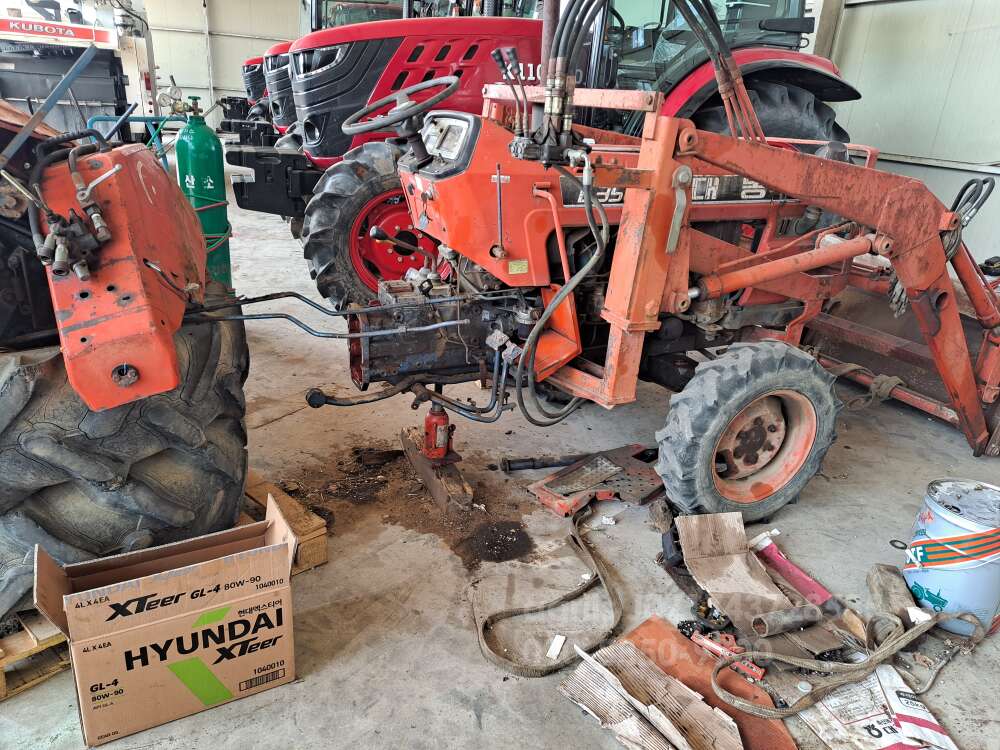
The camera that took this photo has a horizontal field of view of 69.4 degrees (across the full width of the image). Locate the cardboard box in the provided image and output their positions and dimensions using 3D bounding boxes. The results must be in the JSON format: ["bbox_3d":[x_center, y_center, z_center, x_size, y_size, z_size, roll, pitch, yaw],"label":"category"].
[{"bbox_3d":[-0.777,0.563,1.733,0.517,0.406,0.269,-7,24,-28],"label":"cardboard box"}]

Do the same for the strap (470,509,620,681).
[{"bbox_3d":[0.246,0.635,2.227,0.342,0.060,0.886,15,23,25],"label":"strap"}]

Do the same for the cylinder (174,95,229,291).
[{"bbox_3d":[-1.609,-0.829,3.950,0.235,1.300,0.235,4,21,0],"label":"cylinder"}]

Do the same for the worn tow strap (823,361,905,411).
[{"bbox_3d":[1.938,0.059,3.837,0.140,0.190,0.400,-5,23,-22],"label":"worn tow strap"}]

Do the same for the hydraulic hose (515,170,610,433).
[{"bbox_3d":[0.184,-0.227,2.249,0.289,0.844,0.200,-5,23,-22],"label":"hydraulic hose"}]

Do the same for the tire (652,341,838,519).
[{"bbox_3d":[0.897,0.213,2.567,0.730,0.720,0.195,-5,23,-22],"label":"tire"}]

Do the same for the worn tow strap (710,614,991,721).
[{"bbox_3d":[0.986,0.769,1.924,0.906,0.130,0.209,-1,21,-13],"label":"worn tow strap"}]

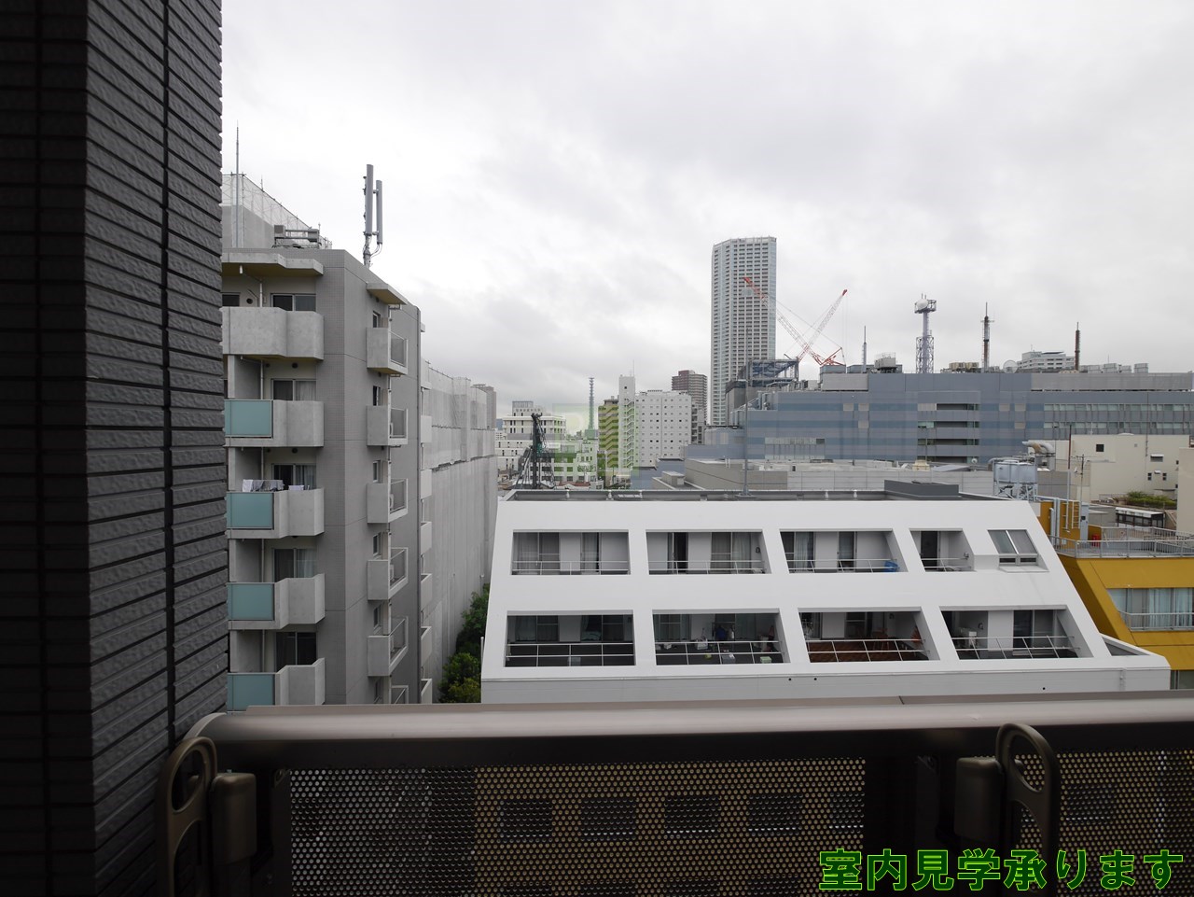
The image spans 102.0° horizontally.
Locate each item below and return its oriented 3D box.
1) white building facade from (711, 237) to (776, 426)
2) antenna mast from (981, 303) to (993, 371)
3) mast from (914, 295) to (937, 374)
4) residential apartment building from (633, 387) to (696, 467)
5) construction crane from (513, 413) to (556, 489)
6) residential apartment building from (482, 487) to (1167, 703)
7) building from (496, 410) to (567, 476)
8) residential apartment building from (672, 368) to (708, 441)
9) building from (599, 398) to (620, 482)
[{"bbox_3d":[123.895,-78.817,410.000,50.000,184.500,46.000,0,1,9],"label":"white building facade"},{"bbox_3d":[105.049,-29.302,130.000,2.200,19.700,2.200,0,1,-2],"label":"antenna mast"},{"bbox_3d":[88.482,-30.227,130.000,4.600,22.000,4.500,0,1,-2],"label":"mast"},{"bbox_3d":[29.406,-2.780,213.000,25.000,44.500,15.000,0,1,-3],"label":"residential apartment building"},{"bbox_3d":[-15.408,4.681,120.000,10.000,27.500,6.000,0,1,-2],"label":"construction crane"},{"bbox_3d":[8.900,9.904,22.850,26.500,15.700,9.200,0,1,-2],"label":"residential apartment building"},{"bbox_3d":[-30.462,-0.225,227.000,33.000,35.500,18.000,0,1,-2],"label":"building"},{"bbox_3d":[101.650,-35.530,528.550,35.000,97.000,32.000,0,1,-3],"label":"residential apartment building"},{"bbox_3d":[5.865,-1.686,225.000,10.500,41.800,14.000,0,1,-2],"label":"building"}]

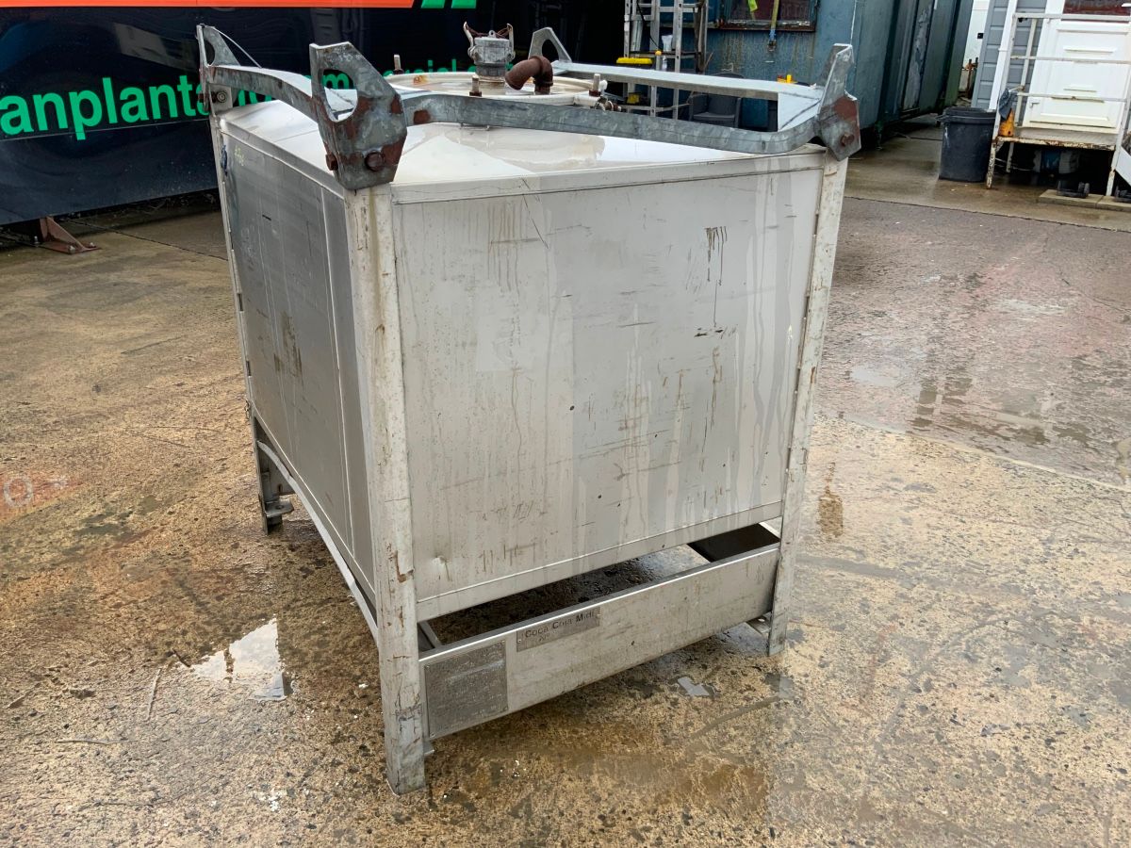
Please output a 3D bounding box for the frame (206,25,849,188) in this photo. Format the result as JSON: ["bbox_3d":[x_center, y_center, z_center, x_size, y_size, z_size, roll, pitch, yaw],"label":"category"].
[{"bbox_3d":[-0.168,-0.748,2.092,1.035,0.218,1.218,-11,26,-27],"label":"frame"}]

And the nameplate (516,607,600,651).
[{"bbox_3d":[-0.012,0.425,1.963,0.196,0.050,0.004,-11,26,-27],"label":"nameplate"}]

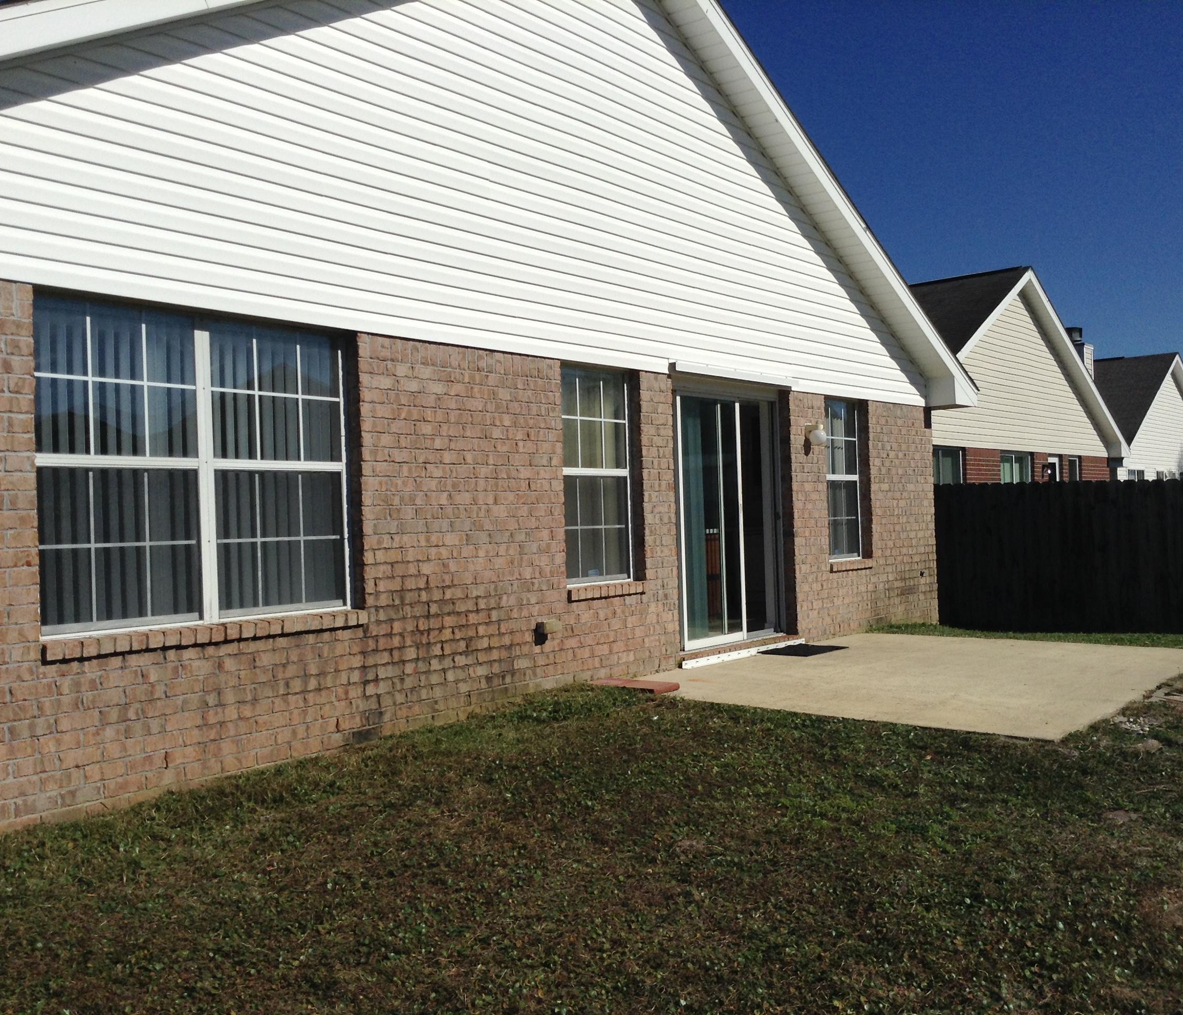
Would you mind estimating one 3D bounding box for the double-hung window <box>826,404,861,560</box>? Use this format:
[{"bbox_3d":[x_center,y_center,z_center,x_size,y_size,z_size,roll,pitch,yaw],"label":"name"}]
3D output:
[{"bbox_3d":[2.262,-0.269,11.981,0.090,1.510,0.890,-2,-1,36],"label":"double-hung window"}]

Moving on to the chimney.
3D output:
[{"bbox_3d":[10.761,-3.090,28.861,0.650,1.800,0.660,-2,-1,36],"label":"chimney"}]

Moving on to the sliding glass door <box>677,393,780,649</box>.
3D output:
[{"bbox_3d":[1.039,0.083,10.360,0.120,2.020,1.810,-2,-1,36],"label":"sliding glass door"}]

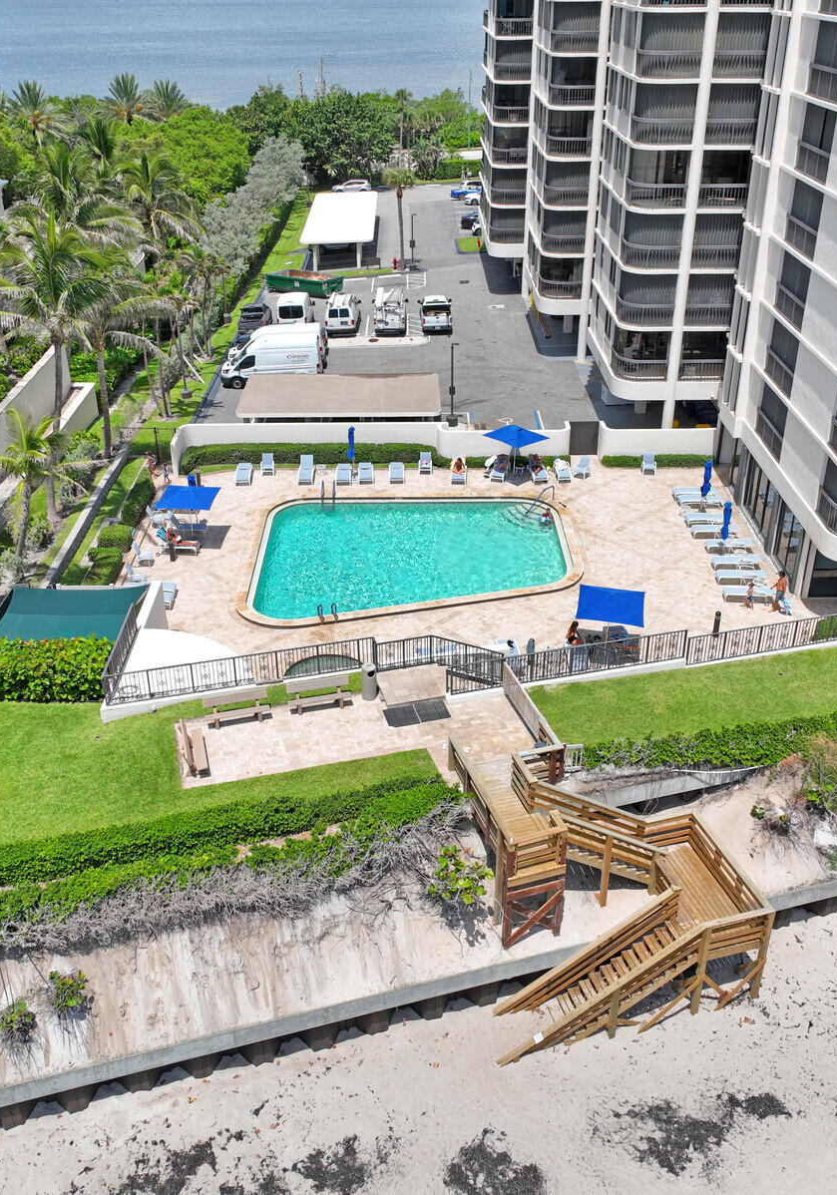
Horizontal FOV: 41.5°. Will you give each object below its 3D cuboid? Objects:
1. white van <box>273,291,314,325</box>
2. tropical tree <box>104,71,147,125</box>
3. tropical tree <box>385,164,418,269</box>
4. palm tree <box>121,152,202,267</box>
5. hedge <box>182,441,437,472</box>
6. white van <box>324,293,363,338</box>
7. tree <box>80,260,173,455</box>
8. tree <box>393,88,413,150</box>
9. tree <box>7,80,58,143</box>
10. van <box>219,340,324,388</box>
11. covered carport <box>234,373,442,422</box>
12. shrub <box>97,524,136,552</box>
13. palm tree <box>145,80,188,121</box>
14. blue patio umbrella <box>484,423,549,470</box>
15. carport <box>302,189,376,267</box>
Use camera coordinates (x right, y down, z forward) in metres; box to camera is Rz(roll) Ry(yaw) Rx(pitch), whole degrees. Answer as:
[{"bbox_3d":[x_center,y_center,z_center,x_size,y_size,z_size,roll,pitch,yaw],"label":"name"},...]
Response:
[{"bbox_3d":[-8.322,-19.604,75.230,2.050,2.350,5.400,0,30,1],"label":"white van"},{"bbox_3d":[-33.507,-54.555,127.483,5.600,10.400,5.600,0,30,0],"label":"tropical tree"},{"bbox_3d":[-1.345,-29.998,87.626,2.561,7.792,2.561,-1,30,0],"label":"tropical tree"},{"bbox_3d":[-17.582,-25.115,76.269,6.107,10.545,6.107,-1,30,0],"label":"palm tree"},{"bbox_3d":[-5.214,-6.885,53.661,12.312,0.788,1.674,-1,30,0],"label":"hedge"},{"bbox_3d":[-5.125,-19.502,75.676,2.050,2.200,5.450,0,30,0],"label":"white van"},{"bbox_3d":[-14.921,-11.312,53.460,5.300,9.500,5.300,0,30,0],"label":"tree"},{"bbox_3d":[-1.722,-55.301,130.682,2.266,8.776,2.266,-1,30,0],"label":"tree"},{"bbox_3d":[-43.398,-53.132,125.766,6.402,10.377,6.402,-1,30,0],"label":"tree"},{"bbox_3d":[-8.800,-14.128,65.872,5.900,2.720,2.100,0,30,0],"label":"van"},{"bbox_3d":[-4.014,-9.601,58.203,10.200,2.500,6.000,0,30,0],"label":"covered carport"},{"bbox_3d":[-12.498,-2.321,45.858,1.350,0.800,1.250,0,30,0],"label":"shrub"},{"bbox_3d":[-29.338,-55.700,130.332,5.400,9.500,5.400,0,30,0],"label":"palm tree"},{"bbox_3d":[4.549,-6.894,51.893,2.147,2.462,2.147,26,39,37],"label":"blue patio umbrella"},{"bbox_3d":[-6.706,-32.790,98.424,6.000,2.500,21.200,0,30,0],"label":"carport"}]

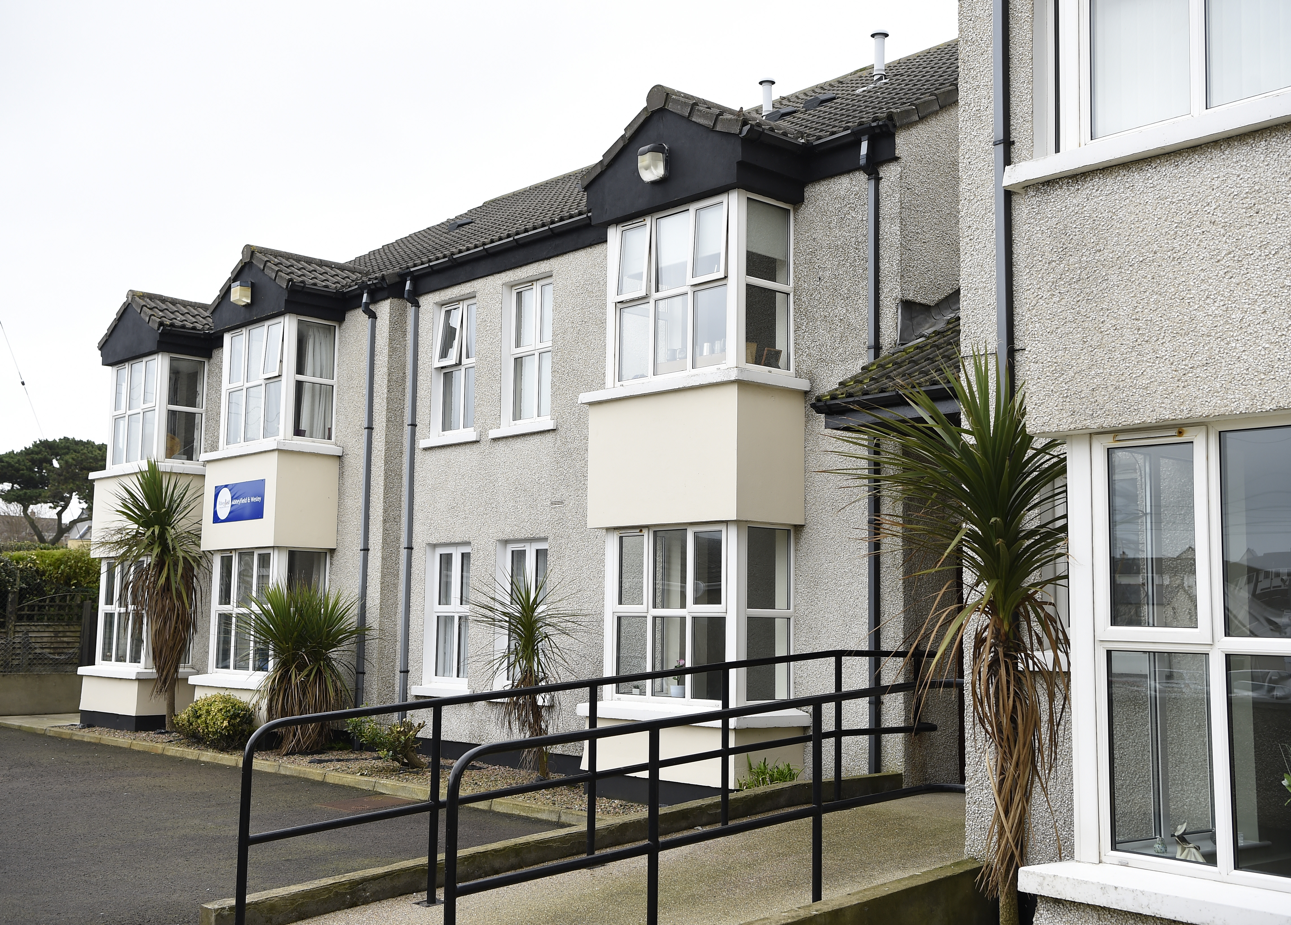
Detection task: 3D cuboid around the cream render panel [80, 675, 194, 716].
[{"bbox_3d":[-6.738,3.079,20.474,0.792,0.452,1.813,7,-9,-41],"label":"cream render panel"}]

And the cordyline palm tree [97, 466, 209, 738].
[{"bbox_3d":[-6.367,1.729,19.997,1.325,3.450,1.325,6,-8,-41],"label":"cordyline palm tree"}]

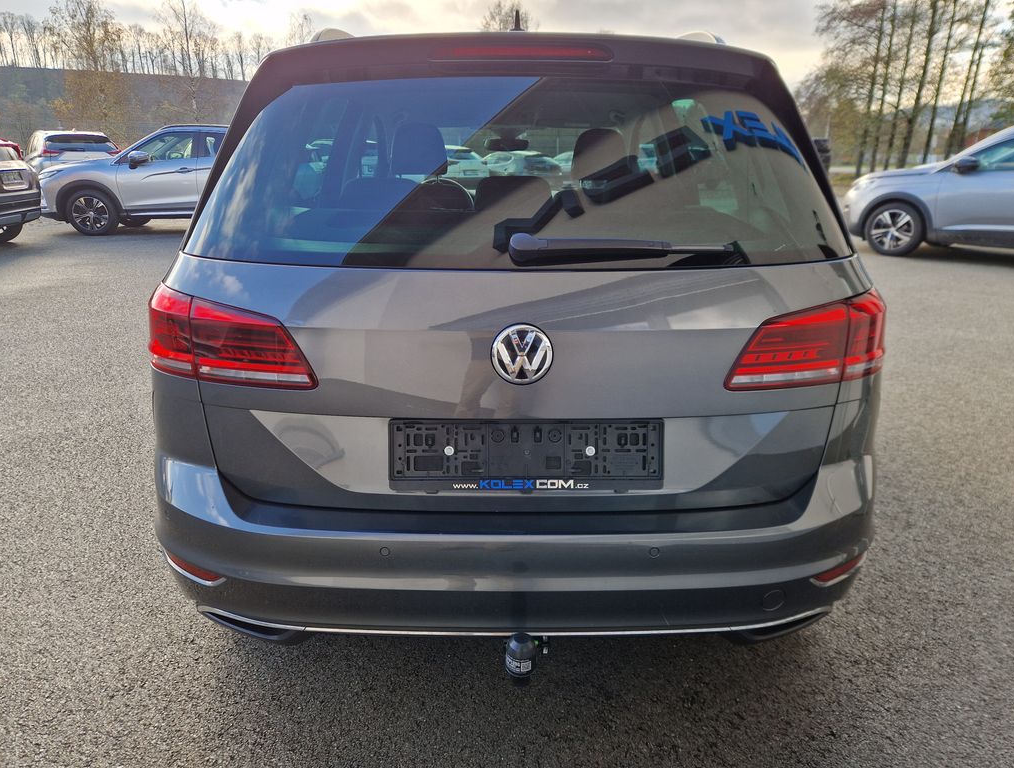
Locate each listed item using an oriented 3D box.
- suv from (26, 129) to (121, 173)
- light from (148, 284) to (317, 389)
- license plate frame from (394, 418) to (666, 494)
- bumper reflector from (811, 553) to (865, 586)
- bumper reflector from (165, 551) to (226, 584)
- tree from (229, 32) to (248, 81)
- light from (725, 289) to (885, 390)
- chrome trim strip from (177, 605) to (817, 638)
[{"bbox_3d":[-11.683,-5.776,18.074,1.820,1.690,4.600,-17,25,-40],"label":"suv"},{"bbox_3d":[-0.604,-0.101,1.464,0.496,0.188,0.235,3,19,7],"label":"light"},{"bbox_3d":[0.038,0.135,1.321,0.530,0.138,0.020,0,3,-1],"label":"license plate frame"},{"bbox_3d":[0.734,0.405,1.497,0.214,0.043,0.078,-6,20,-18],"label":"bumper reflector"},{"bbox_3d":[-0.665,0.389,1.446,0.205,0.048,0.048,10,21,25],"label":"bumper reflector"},{"bbox_3d":[-44.733,-54.730,113.358,3.000,7.700,3.000,-6,20,-19],"label":"tree"},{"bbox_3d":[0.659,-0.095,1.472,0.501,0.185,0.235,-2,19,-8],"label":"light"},{"bbox_3d":[0.021,0.495,1.428,1.379,0.038,0.107,0,19,-1],"label":"chrome trim strip"}]

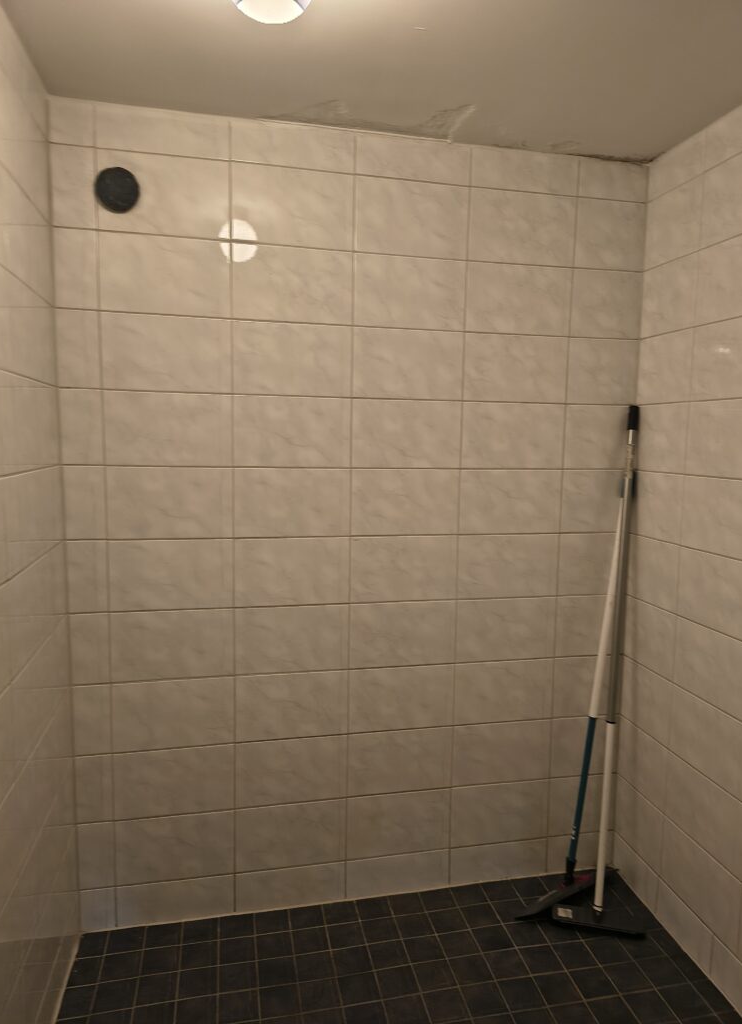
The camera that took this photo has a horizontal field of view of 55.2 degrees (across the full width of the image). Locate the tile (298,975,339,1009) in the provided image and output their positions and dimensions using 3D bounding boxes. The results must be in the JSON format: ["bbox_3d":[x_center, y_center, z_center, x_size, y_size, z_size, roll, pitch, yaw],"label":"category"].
[{"bbox_3d":[-0.129,1.230,1.802,0.097,0.009,0.097,-1,6,-12],"label":"tile"}]

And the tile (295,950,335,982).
[{"bbox_3d":[-0.151,1.234,1.923,0.099,0.009,0.099,-1,6,-12],"label":"tile"}]

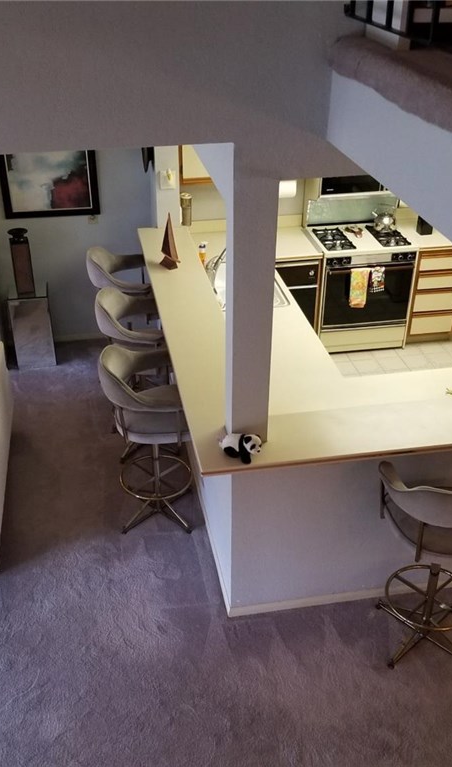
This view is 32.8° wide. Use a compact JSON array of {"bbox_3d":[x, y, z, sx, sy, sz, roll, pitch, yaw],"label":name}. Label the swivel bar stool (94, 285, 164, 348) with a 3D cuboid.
[{"bbox_3d":[-0.541,-0.066,5.092,0.560,1.060,0.600,-3,30,-7],"label":"swivel bar stool"}]

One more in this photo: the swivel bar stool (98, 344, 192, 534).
[{"bbox_3d":[-0.411,0.315,4.435,0.560,1.060,0.600,-3,30,-6],"label":"swivel bar stool"}]

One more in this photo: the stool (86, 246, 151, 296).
[{"bbox_3d":[-0.688,-0.441,5.736,0.560,1.060,0.600,-3,30,-7],"label":"stool"}]

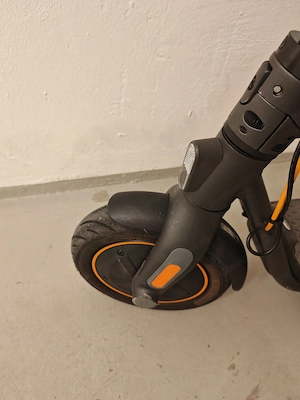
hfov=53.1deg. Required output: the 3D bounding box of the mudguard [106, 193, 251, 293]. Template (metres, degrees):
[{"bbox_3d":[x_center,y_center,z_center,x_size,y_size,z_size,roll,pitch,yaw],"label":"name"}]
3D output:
[{"bbox_3d":[0.045,0.058,0.415,0.197,0.160,0.063,6,47,6],"label":"mudguard"}]

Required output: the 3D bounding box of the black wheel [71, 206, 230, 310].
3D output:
[{"bbox_3d":[0.002,0.096,0.464,0.250,0.250,0.058,6,47,6],"label":"black wheel"}]

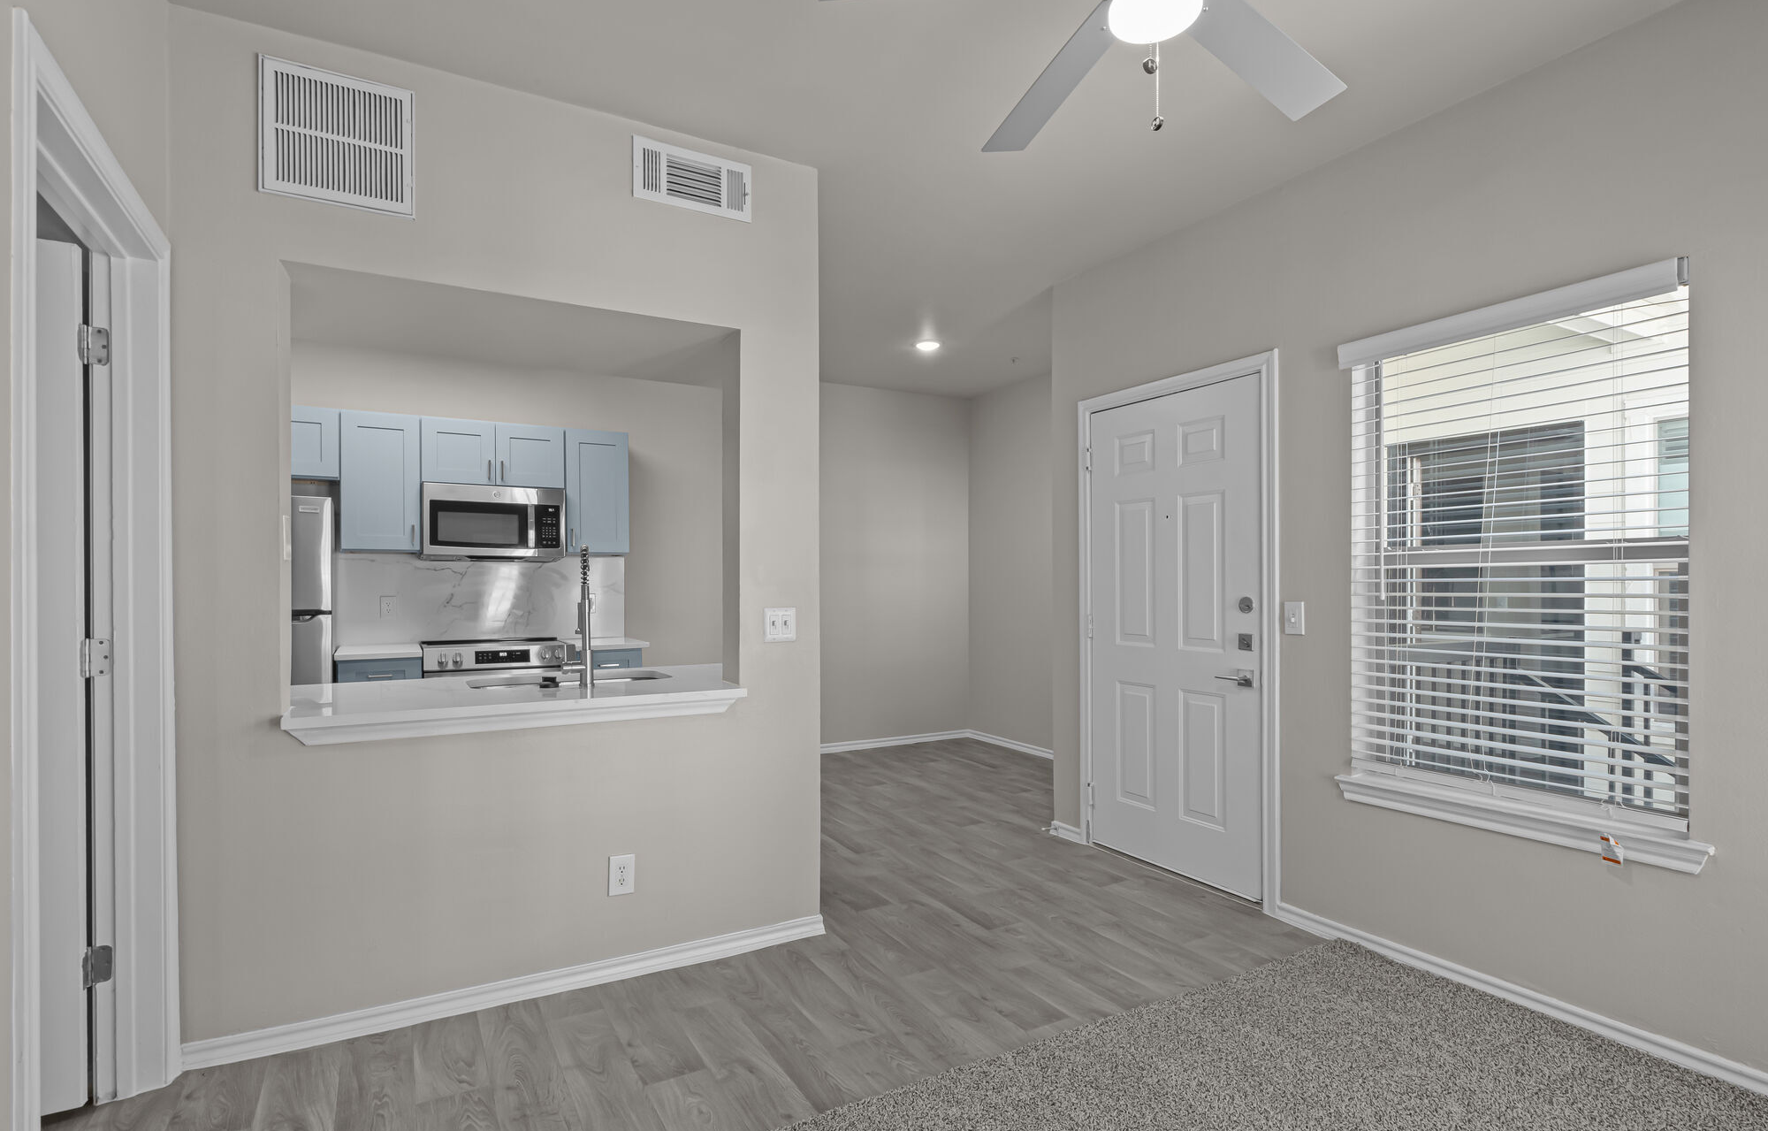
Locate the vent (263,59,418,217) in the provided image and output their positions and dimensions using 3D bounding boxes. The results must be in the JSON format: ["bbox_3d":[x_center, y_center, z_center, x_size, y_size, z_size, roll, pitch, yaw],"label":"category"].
[{"bbox_3d":[-1.540,-1.208,2.082,0.364,0.376,0.027,0,-1,-25],"label":"vent"}]

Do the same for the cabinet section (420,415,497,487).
[{"bbox_3d":[-2.528,-0.653,4.396,0.380,0.370,0.325,0,0,-27],"label":"cabinet section"}]

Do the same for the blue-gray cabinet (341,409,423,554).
[{"bbox_3d":[-2.888,-0.465,4.282,0.379,0.763,0.325,0,-1,-26],"label":"blue-gray cabinet"}]

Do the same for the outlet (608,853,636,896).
[{"bbox_3d":[-0.855,1.015,2.412,0.082,0.127,0.011,0,-1,-25],"label":"outlet"}]

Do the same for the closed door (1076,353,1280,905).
[{"bbox_3d":[1.294,0.267,3.284,0.099,2.180,0.993,0,-1,-34],"label":"closed door"}]

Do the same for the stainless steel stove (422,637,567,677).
[{"bbox_3d":[-2.298,0.899,4.410,0.760,0.920,0.670,0,-1,-26],"label":"stainless steel stove"}]

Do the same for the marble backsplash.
[{"bbox_3d":[-2.478,0.208,4.655,1.599,0.564,0.018,0,-1,-25],"label":"marble backsplash"}]

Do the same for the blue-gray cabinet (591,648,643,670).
[{"bbox_3d":[-1.772,0.941,4.656,0.385,0.876,0.610,0,-1,-26],"label":"blue-gray cabinet"}]

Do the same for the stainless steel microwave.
[{"bbox_3d":[-2.397,-0.256,4.505,0.751,0.426,0.361,0,-1,-29],"label":"stainless steel microwave"}]

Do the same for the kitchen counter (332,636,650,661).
[{"bbox_3d":[-2.311,0.492,4.423,1.573,0.040,0.587,0,-1,-29],"label":"kitchen counter"}]

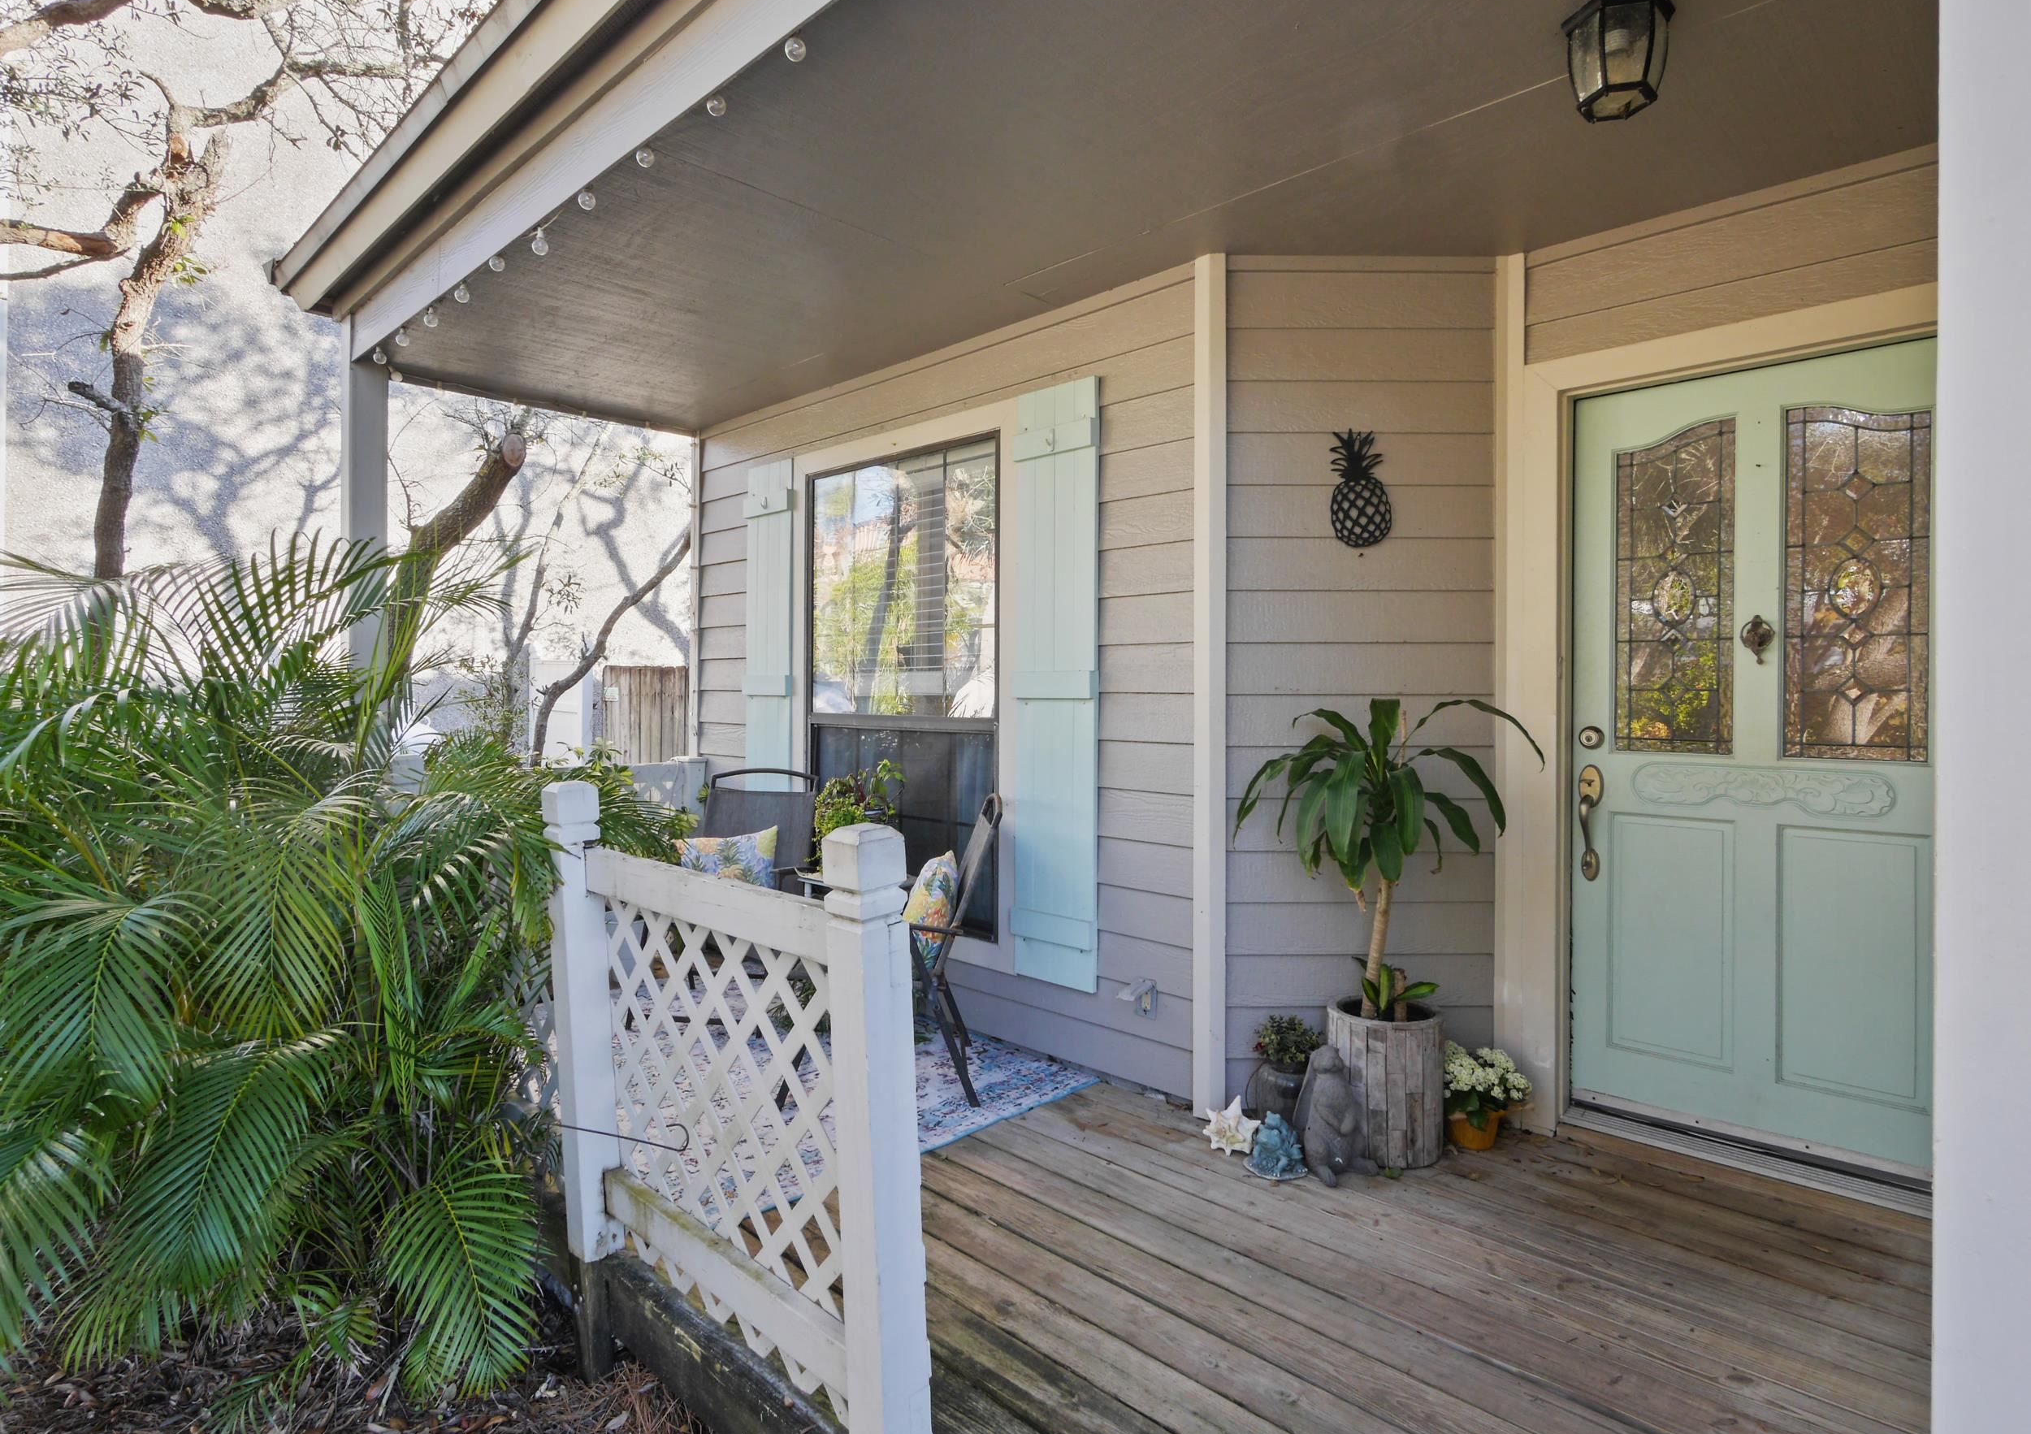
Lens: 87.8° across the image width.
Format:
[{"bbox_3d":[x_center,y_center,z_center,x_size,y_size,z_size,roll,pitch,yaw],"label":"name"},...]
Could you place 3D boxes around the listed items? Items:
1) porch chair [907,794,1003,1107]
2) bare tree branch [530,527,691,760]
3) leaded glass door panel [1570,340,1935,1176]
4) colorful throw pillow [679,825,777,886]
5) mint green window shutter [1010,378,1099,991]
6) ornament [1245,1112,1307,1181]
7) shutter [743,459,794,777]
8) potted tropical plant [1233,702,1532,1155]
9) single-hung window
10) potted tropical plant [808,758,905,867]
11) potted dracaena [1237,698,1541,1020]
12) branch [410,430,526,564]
[{"bbox_3d":[-0.410,0.724,3.500,0.700,0.930,0.570,0,1,-5],"label":"porch chair"},{"bbox_3d":[-2.310,-0.420,6.000,0.910,1.320,0.450,0,1,0],"label":"bare tree branch"},{"bbox_3d":[1.957,0.104,2.775,0.910,2.030,0.050,1,2,44],"label":"leaded glass door panel"},{"bbox_3d":[-1.134,0.655,4.160,0.420,0.400,0.140,-6,-18,9],"label":"colorful throw pillow"},{"bbox_3d":[0.129,-0.101,3.493,0.352,1.967,0.045,1,1,44],"label":"mint green window shutter"},{"bbox_3d":[0.697,1.131,2.820,0.165,0.143,0.160,1,1,41],"label":"ornament"},{"bbox_3d":[-1.095,-0.123,4.666,0.352,1.967,0.045,1,1,44],"label":"shutter"},{"bbox_3d":[1.030,0.572,2.880,0.840,1.260,0.620,0,1,6],"label":"potted tropical plant"},{"bbox_3d":[-0.449,-0.104,4.114,1.165,1.803,0.085,1,1,44],"label":"single-hung window"},{"bbox_3d":[-0.593,0.375,3.950,0.340,0.420,0.320,0,1,6],"label":"potted tropical plant"},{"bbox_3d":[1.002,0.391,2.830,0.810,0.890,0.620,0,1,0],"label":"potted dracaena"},{"bbox_3d":[-2.790,-1.110,5.400,0.620,0.670,0.400,0,1,0],"label":"branch"}]

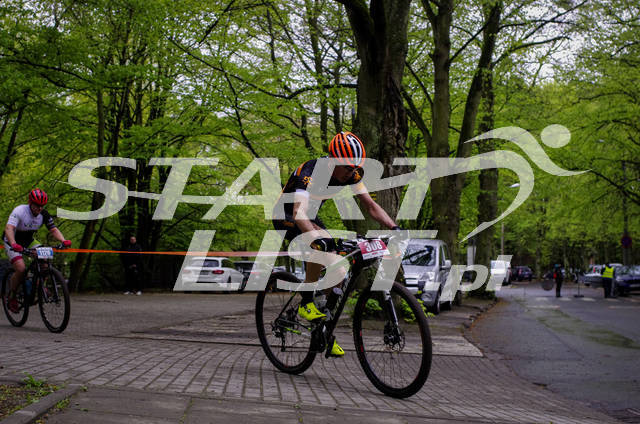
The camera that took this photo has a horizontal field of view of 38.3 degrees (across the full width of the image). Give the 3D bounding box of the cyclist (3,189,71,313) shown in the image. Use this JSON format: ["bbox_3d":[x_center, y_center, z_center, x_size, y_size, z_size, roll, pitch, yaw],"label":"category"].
[{"bbox_3d":[-3.390,0.460,10.970,0.720,1.480,0.860,1,-2,-40],"label":"cyclist"}]

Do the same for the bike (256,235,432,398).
[{"bbox_3d":[0.092,0.639,6.083,0.720,1.030,1.830,-6,3,-38],"label":"bike"}]

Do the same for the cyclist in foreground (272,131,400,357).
[{"bbox_3d":[0.060,0.232,6.130,0.720,1.500,0.860,-2,0,-38],"label":"cyclist in foreground"}]

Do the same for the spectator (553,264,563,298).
[{"bbox_3d":[12.022,3.503,46.700,0.430,1.690,0.500,0,-4,1],"label":"spectator"}]

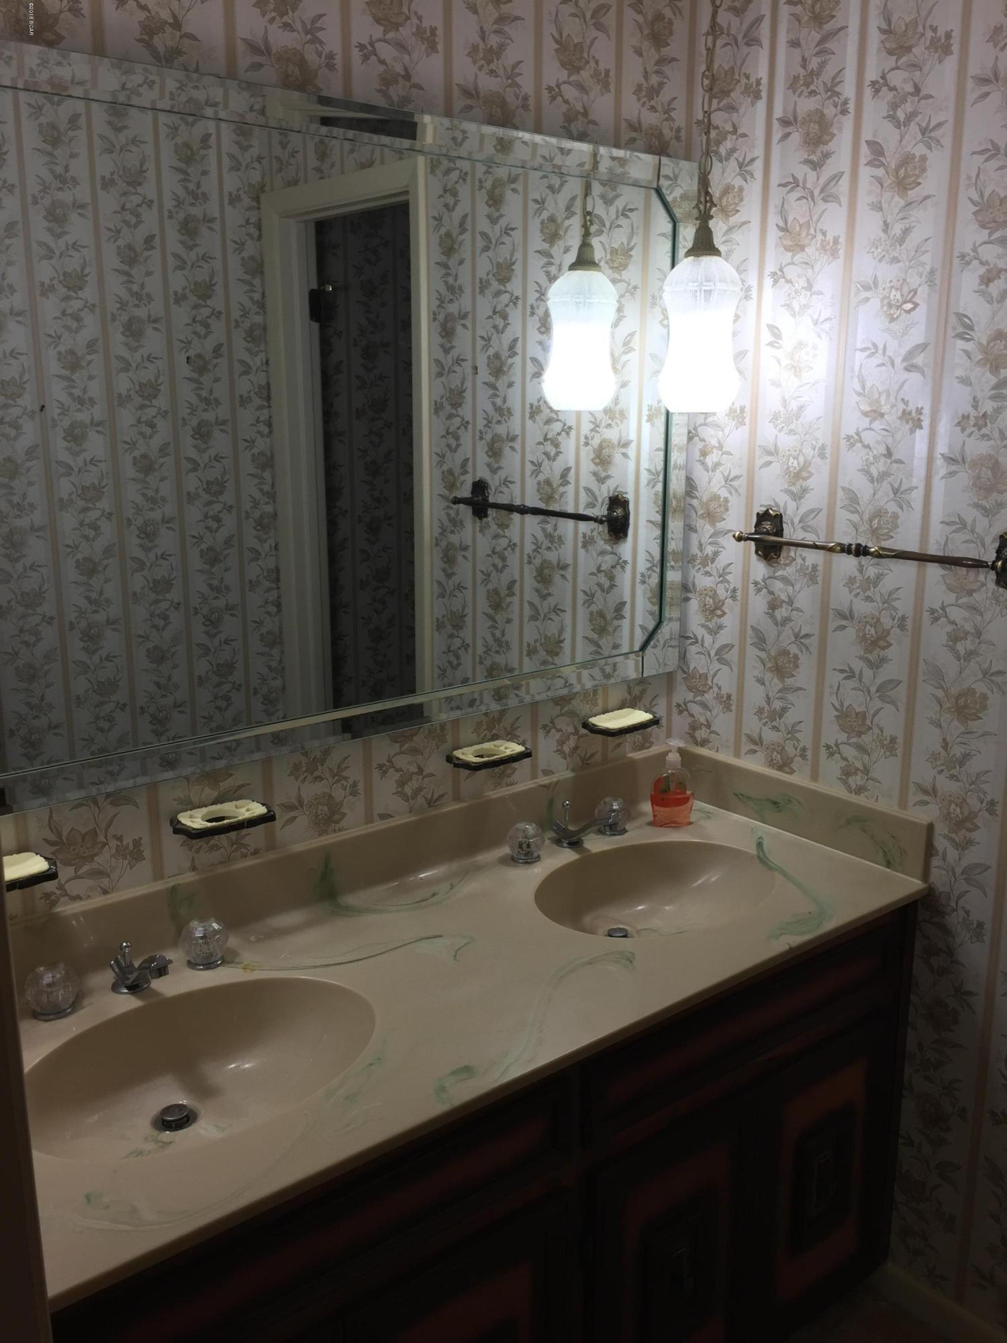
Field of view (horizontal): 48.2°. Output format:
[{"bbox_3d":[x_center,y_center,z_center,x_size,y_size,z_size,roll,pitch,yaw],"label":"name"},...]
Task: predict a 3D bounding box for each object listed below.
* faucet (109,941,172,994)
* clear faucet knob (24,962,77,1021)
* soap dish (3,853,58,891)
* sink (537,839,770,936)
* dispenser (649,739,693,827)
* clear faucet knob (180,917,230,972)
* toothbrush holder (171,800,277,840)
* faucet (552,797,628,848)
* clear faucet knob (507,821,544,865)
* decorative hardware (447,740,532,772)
[{"bbox_3d":[-0.475,0.390,1.476,0.053,0.086,0.164,-11,17,-38],"label":"faucet"},{"bbox_3d":[-0.572,0.400,1.424,0.063,0.067,0.063,-11,17,-37],"label":"clear faucet knob"},{"bbox_3d":[-0.635,0.255,1.406,0.136,0.022,0.070,-11,17,-37],"label":"soap dish"},{"bbox_3d":[0.245,0.406,1.815,0.425,0.135,0.329,-11,17,-37],"label":"sink"},{"bbox_3d":[0.307,0.197,2.039,0.080,0.166,0.050,-1,13,-3],"label":"dispenser"},{"bbox_3d":[-0.411,0.369,1.547,0.065,0.068,0.065,0,13,0],"label":"clear faucet knob"},{"bbox_3d":[-0.393,0.207,1.589,0.137,0.022,0.070,-11,17,-37],"label":"toothbrush holder"},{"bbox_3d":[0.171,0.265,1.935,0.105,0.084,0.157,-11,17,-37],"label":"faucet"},{"bbox_3d":[0.037,0.284,1.896,0.063,0.067,0.063,0,13,0],"label":"clear faucet knob"},{"bbox_3d":[-0.018,0.136,1.876,0.137,0.022,0.070,-11,17,-37],"label":"decorative hardware"}]

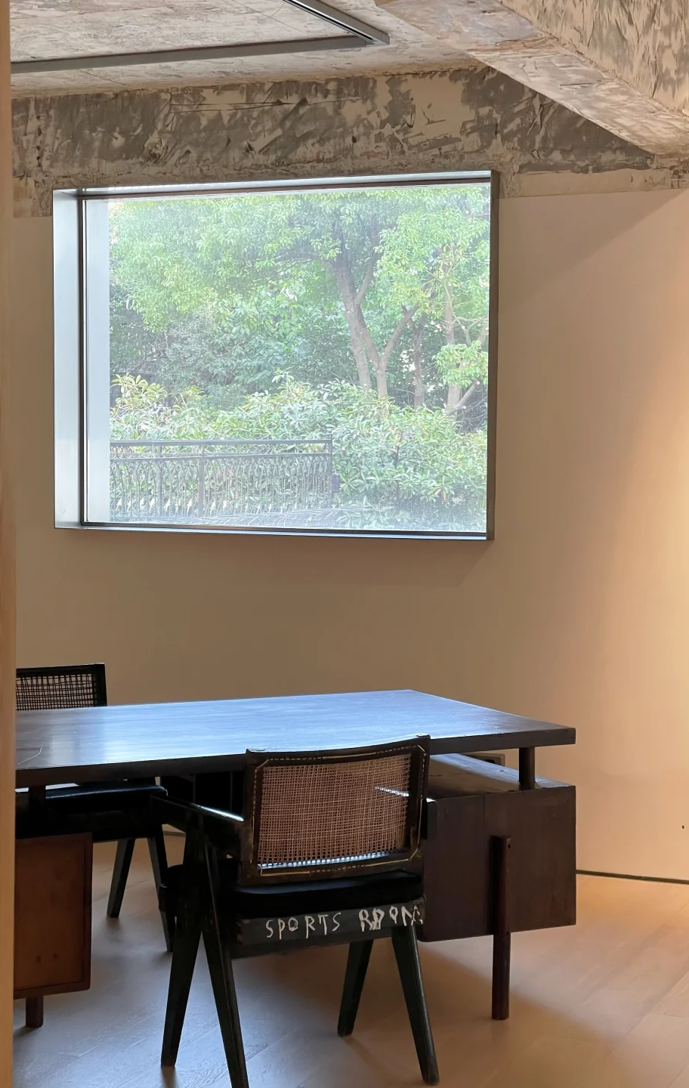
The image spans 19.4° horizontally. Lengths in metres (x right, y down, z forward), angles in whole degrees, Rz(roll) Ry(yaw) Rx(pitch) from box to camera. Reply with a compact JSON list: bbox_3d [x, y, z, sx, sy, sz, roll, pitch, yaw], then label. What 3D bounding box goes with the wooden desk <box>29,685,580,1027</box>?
[{"bbox_3d":[-0.400,0.840,5.218,1.780,0.738,0.889,-1,4,-27],"label":"wooden desk"}]

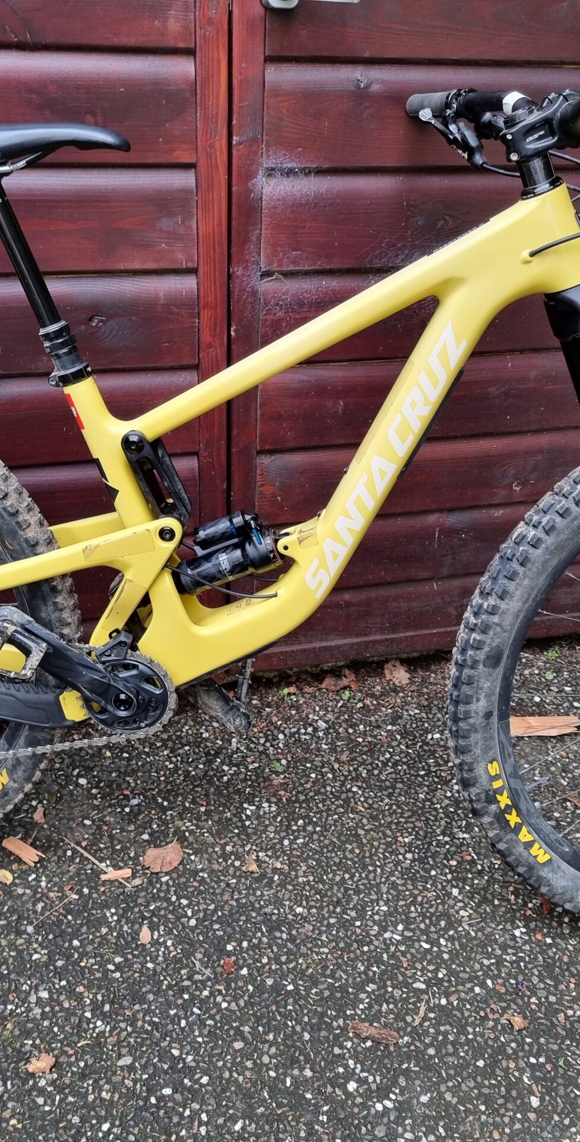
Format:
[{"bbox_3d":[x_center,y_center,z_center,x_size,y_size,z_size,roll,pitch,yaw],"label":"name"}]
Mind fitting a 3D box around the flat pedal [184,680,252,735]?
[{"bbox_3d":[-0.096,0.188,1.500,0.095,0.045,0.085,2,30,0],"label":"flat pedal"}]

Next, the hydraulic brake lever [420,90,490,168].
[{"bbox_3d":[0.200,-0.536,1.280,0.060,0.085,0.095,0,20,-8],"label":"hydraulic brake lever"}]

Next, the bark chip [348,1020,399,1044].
[{"bbox_3d":[0.102,0.560,1.279,0.062,0.009,0.017,12,30,17],"label":"bark chip"}]

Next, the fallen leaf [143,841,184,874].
[{"bbox_3d":[-0.180,0.415,1.534,0.070,0.014,0.055,-17,34,-32],"label":"fallen leaf"}]

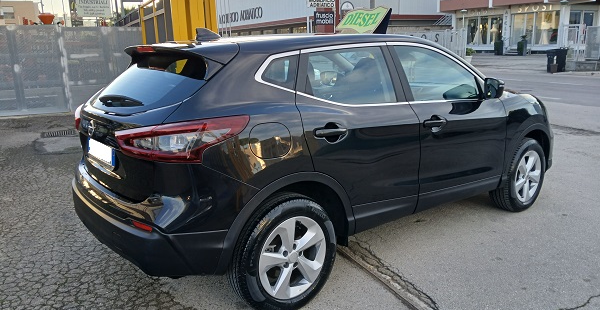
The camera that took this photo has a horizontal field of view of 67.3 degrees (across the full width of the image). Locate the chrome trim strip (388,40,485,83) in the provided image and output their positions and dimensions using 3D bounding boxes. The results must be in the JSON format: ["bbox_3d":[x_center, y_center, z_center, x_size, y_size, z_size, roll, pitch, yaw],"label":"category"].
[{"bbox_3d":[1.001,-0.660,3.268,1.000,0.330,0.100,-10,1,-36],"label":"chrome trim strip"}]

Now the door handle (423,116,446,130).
[{"bbox_3d":[0.940,-0.211,3.110,0.225,0.075,0.055,-10,16,-36],"label":"door handle"}]

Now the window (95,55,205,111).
[{"bbox_3d":[-0.951,-0.425,2.705,1.180,0.460,0.120,15,-22,51],"label":"window"}]

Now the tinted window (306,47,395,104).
[{"bbox_3d":[0.326,-0.470,2.707,0.710,0.395,0.050,-10,-13,-36],"label":"tinted window"}]

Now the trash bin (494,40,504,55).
[{"bbox_3d":[15.433,-8.386,34.900,0.500,1.200,0.500,-7,14,-24],"label":"trash bin"}]

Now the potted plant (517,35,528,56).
[{"bbox_3d":[16.291,-8.003,33.000,0.540,1.550,0.540,-7,14,-24],"label":"potted plant"}]

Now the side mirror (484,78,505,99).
[{"bbox_3d":[1.442,-0.484,3.335,0.115,0.155,0.190,-5,13,-20],"label":"side mirror"}]

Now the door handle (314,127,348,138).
[{"bbox_3d":[0.177,-0.114,2.495,0.220,0.050,0.060,-10,15,-36],"label":"door handle"}]

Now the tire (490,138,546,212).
[{"bbox_3d":[2.014,0.189,4.158,0.670,0.670,0.220,-10,16,-36],"label":"tire"}]

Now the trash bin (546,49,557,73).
[{"bbox_3d":[10.701,-3.992,19.100,0.600,1.000,0.520,-13,18,-39],"label":"trash bin"}]

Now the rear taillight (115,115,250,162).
[{"bbox_3d":[-0.602,-0.102,2.282,0.510,0.200,0.500,-10,16,-36],"label":"rear taillight"}]

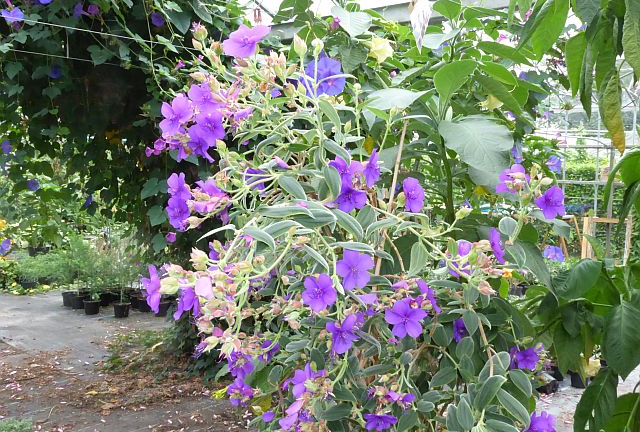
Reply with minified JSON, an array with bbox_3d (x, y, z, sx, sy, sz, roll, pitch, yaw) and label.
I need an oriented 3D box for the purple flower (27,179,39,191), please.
[{"bbox_3d":[-1.952,-0.214,4.400,0.085,0.085,0.045,0,3,-6],"label":"purple flower"}]

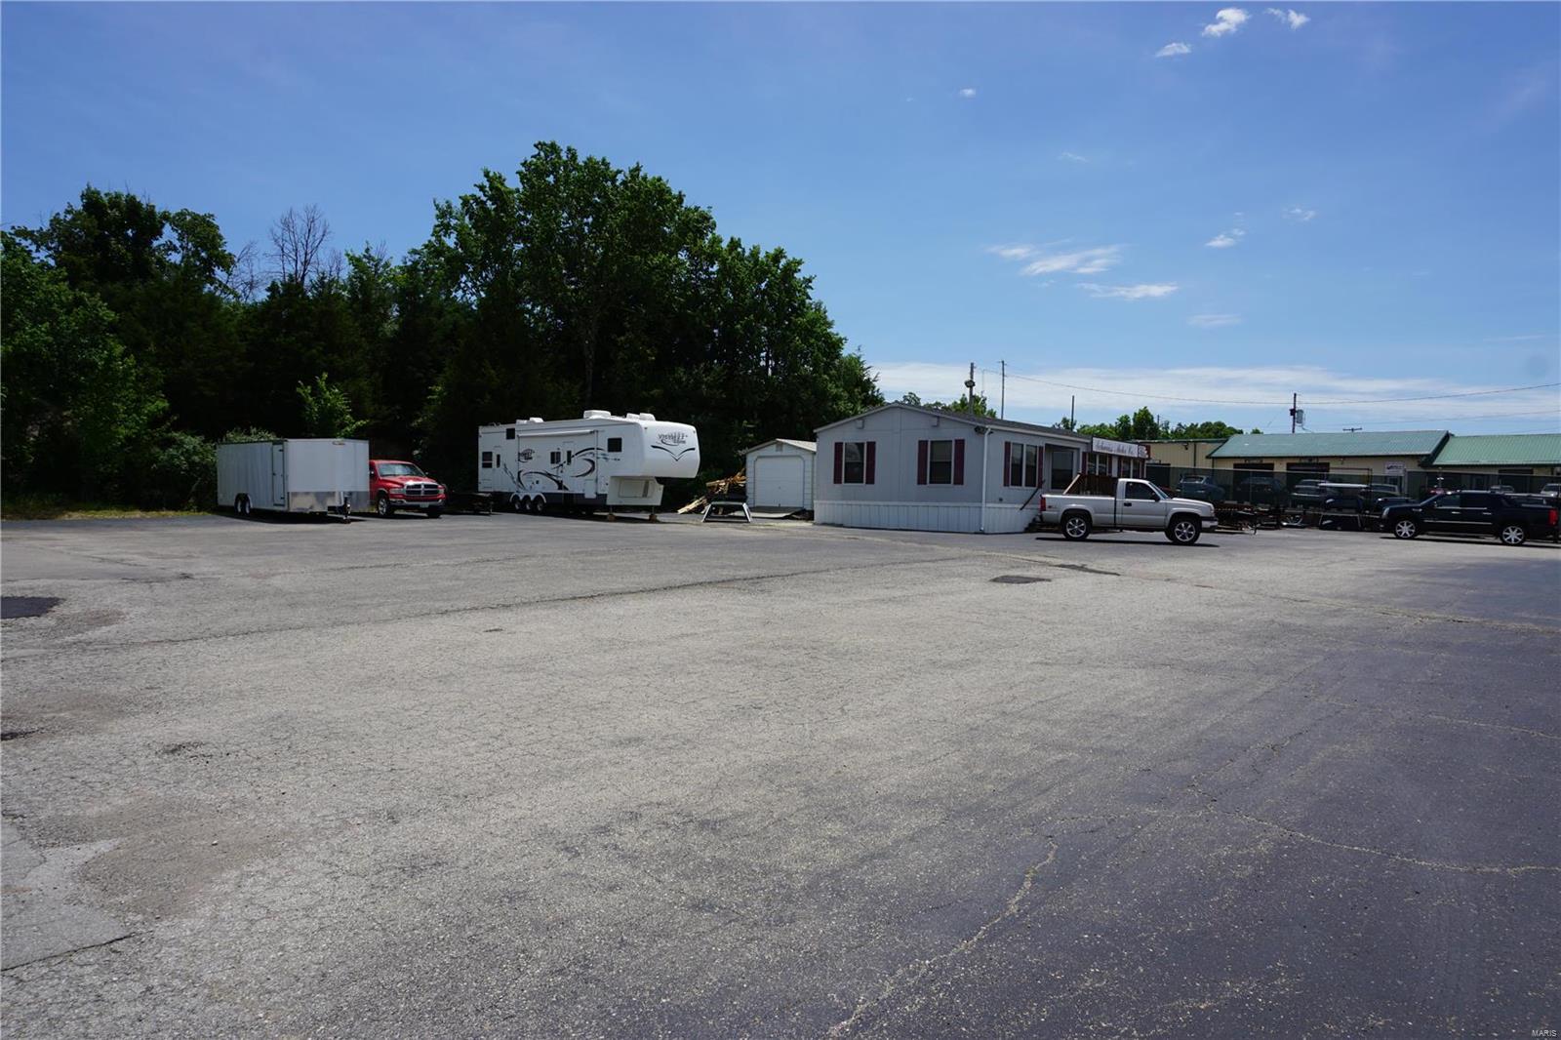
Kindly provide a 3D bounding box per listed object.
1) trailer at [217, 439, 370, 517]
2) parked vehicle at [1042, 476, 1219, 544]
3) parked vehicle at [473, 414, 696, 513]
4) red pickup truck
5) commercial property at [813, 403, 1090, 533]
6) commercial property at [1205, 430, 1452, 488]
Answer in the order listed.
[{"bbox_3d":[-16.400,-1.350,35.400,2.550,2.550,9.100,0,2,-43],"label":"trailer"},{"bbox_3d":[10.720,-0.290,32.200,5.250,1.890,2.000,2,1,18],"label":"parked vehicle"},{"bbox_3d":[-7.600,-2.140,39.800,2.500,3.870,11.500,0,2,-44],"label":"parked vehicle"},{"bbox_3d":[-13.900,-1.140,36.900,2.030,1.930,5.700,0,2,-43],"label":"red pickup truck"},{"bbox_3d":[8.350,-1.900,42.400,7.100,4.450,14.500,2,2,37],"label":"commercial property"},{"bbox_3d":[42.000,-3.950,79.200,15.000,5.300,12.300,2,2,40],"label":"commercial property"}]

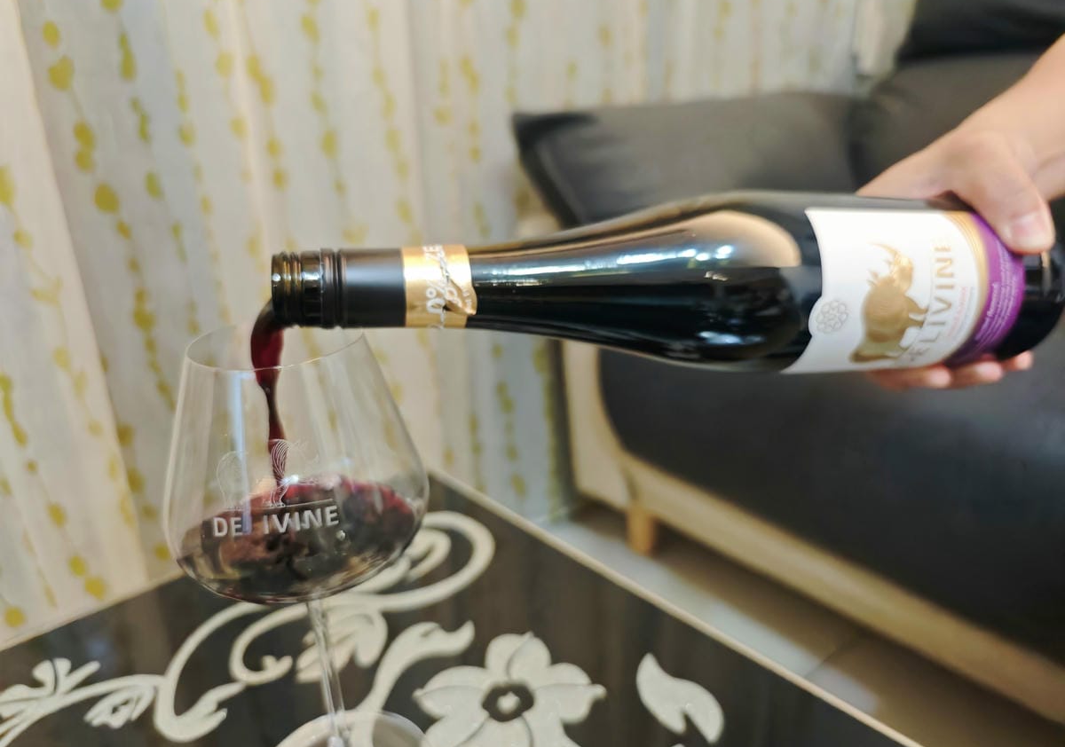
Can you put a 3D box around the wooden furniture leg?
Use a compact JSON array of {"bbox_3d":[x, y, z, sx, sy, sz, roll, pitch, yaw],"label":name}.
[{"bbox_3d":[0.196,0.275,1.265,0.045,0.080,0.045,-19,26,-38],"label":"wooden furniture leg"}]

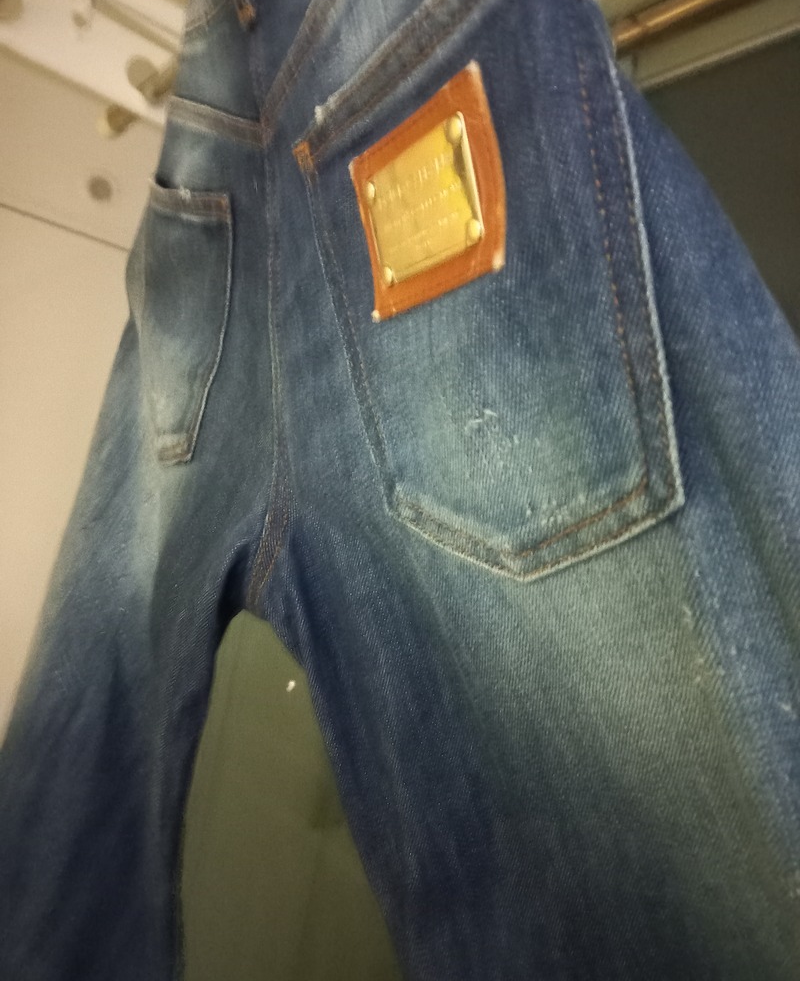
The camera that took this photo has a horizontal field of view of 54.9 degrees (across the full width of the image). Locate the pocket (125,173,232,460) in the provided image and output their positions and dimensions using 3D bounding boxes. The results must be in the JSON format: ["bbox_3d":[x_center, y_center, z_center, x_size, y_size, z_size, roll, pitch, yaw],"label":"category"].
[{"bbox_3d":[-0.133,-0.092,0.437,0.032,0.168,0.135,5,6,-36],"label":"pocket"}]

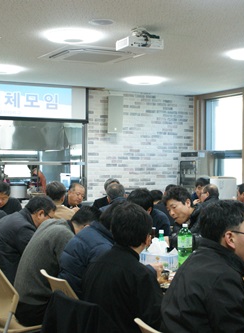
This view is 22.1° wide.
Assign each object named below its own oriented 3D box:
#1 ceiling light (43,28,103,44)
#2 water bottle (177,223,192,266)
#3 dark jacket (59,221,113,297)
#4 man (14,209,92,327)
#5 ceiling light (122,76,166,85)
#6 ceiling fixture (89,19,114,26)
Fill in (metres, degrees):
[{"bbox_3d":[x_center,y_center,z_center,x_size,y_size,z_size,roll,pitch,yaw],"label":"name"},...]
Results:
[{"bbox_3d":[-0.480,-1.265,6.124,0.600,0.090,0.600,0,0,0],"label":"ceiling light"},{"bbox_3d":[0.400,0.515,3.930,0.090,0.305,0.090,0,0,0],"label":"water bottle"},{"bbox_3d":[-0.160,0.585,3.500,0.500,0.600,0.520,0,0,-28],"label":"dark jacket"},{"bbox_3d":[-0.440,0.806,3.940,0.800,1.110,0.550,0,0,-28],"label":"man"},{"bbox_3d":[0.336,-1.253,9.341,0.600,0.090,0.600,0,0,0],"label":"ceiling light"},{"bbox_3d":[-0.181,-1.293,5.610,0.220,0.030,0.220,0,0,0],"label":"ceiling fixture"}]

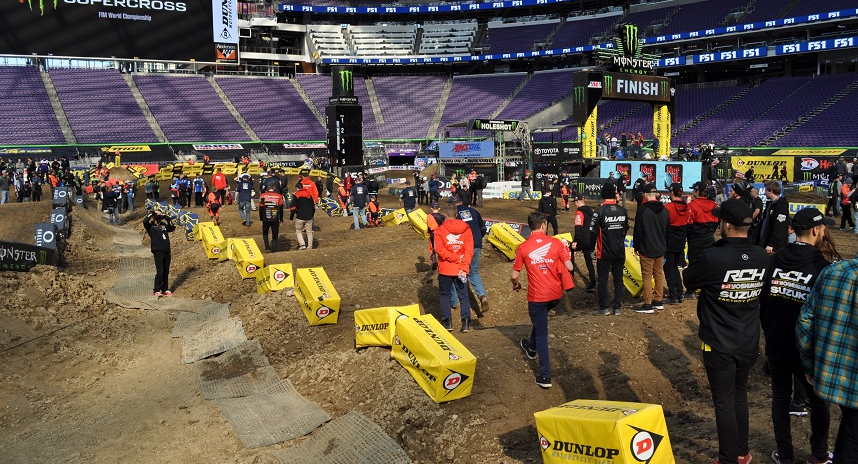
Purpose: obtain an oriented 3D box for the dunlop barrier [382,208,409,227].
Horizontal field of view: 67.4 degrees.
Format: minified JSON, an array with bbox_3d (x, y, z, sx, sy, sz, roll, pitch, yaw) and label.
[{"bbox_3d":[-1.135,-0.447,21.548,0.413,0.432,0.883,-23,6,-32],"label":"dunlop barrier"}]

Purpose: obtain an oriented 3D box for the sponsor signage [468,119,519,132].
[{"bbox_3d":[5.351,-8.603,52.017,5.430,0.810,0.400,-9,12,-43],"label":"sponsor signage"}]

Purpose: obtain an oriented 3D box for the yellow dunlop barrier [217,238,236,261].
[{"bbox_3d":[-4.544,0.439,14.920,0.425,0.430,0.885,1,-7,-30],"label":"yellow dunlop barrier"}]

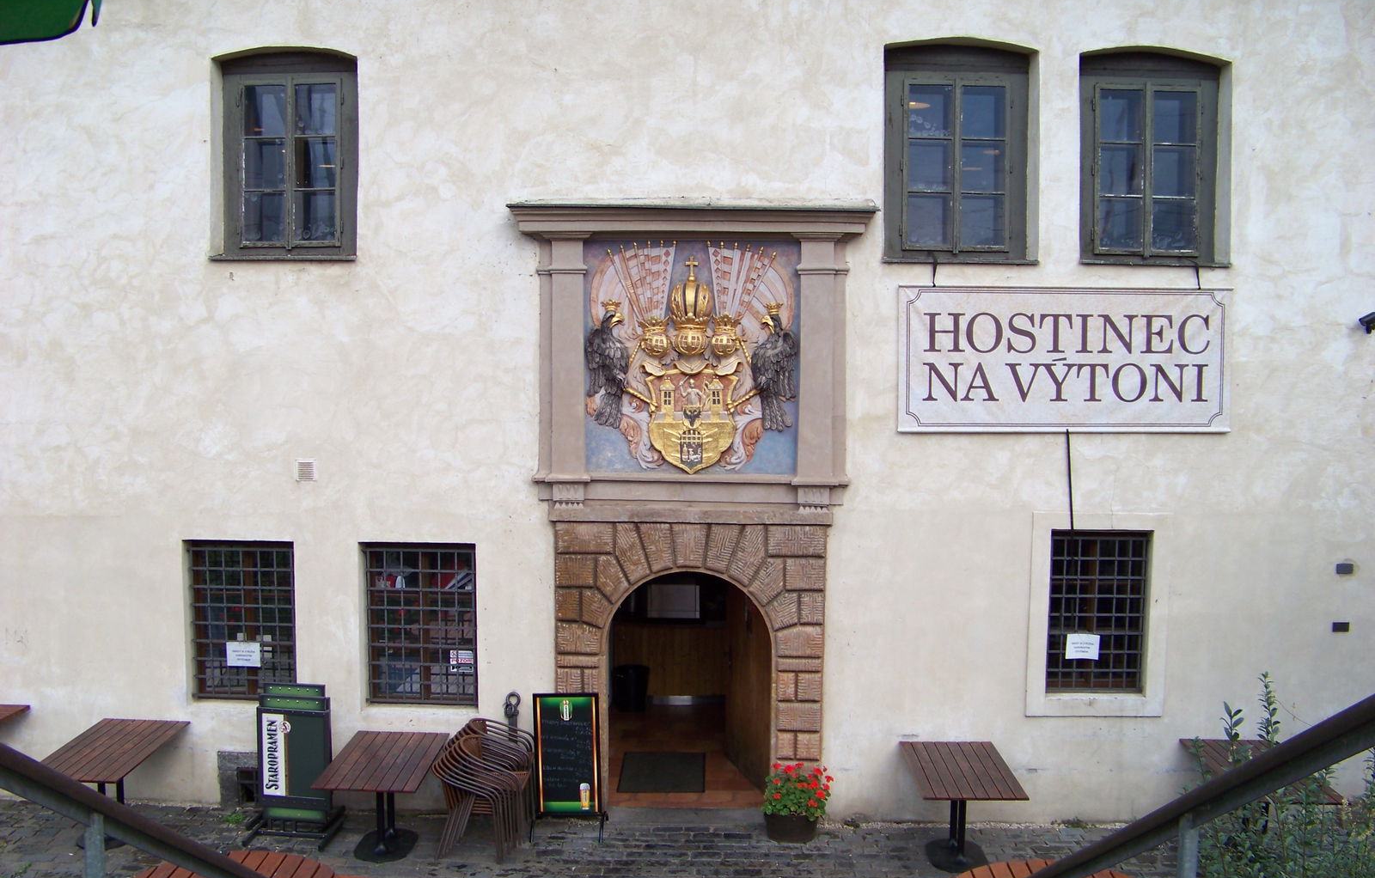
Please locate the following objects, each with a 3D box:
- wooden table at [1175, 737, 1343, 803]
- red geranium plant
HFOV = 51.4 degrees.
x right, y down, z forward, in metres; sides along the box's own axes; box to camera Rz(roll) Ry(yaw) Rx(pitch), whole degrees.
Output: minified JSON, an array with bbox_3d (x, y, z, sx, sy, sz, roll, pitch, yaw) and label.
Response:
[{"bbox_3d":[4.663,3.069,11.818,0.810,0.745,1.450,0,5,0],"label":"wooden table"},{"bbox_3d":[0.939,2.994,12.273,0.590,0.448,0.500,0,5,0],"label":"red geranium plant"}]

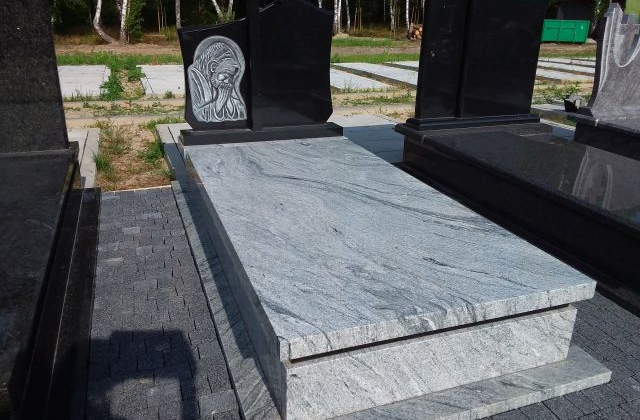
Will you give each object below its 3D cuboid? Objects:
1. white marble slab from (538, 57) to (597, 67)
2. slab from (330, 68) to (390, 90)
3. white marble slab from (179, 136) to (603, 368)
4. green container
[{"bbox_3d":[8.068,-4.657,16.533,1.540,0.110,2.970,-6,22,-19],"label":"white marble slab"},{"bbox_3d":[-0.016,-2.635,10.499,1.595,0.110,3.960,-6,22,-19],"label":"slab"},{"bbox_3d":[0.046,-0.051,2.553,1.100,0.066,2.207,-6,22,-19],"label":"white marble slab"},{"bbox_3d":[18.685,-13.699,39.735,3.100,1.600,1.800,6,20,13],"label":"green container"}]

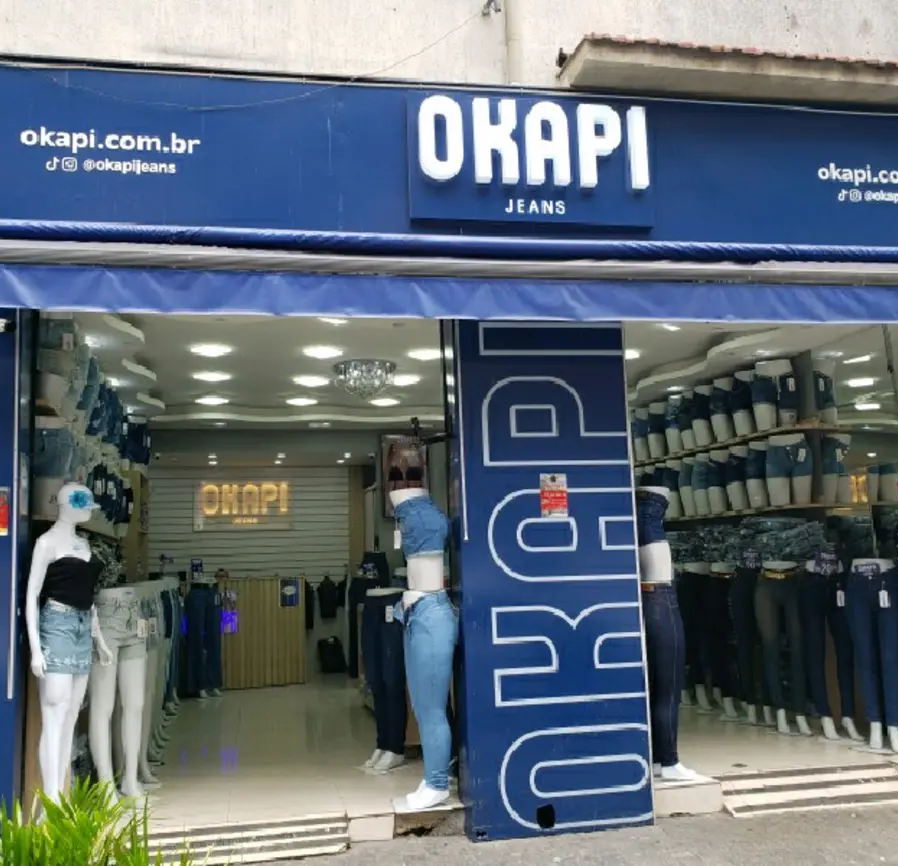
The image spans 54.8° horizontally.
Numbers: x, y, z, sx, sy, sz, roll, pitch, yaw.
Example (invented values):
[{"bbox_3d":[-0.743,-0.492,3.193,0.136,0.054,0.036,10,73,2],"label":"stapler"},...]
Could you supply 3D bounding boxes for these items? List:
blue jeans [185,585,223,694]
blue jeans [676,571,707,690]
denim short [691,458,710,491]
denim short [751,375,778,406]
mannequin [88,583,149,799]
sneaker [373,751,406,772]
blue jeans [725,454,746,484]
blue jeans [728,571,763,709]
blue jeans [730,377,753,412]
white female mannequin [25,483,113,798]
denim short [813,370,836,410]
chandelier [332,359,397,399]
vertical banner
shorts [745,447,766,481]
[{"bbox_3d":[-2.373,1.994,8.413,0.370,1.000,0.270,1,-8,-25],"label":"blue jeans"},{"bbox_3d":[2.069,1.600,7.098,0.350,0.940,0.270,-4,-7,17],"label":"blue jeans"},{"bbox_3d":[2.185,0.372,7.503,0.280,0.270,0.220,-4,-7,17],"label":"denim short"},{"bbox_3d":[2.555,-0.321,6.867,0.330,0.290,0.250,-4,-7,12],"label":"denim short"},{"bbox_3d":[-1.883,1.473,4.973,0.280,1.220,0.360,-8,-9,42],"label":"mannequin"},{"bbox_3d":[-0.371,2.052,5.420,0.100,0.100,0.240,-8,-10,37],"label":"sneaker"},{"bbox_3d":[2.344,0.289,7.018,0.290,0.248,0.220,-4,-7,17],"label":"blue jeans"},{"bbox_3d":[2.177,1.499,6.450,0.330,1.000,0.240,-2,-8,-1],"label":"blue jeans"},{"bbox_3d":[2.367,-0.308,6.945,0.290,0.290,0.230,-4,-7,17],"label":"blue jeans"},{"bbox_3d":[-2.060,1.168,4.761,0.320,1.790,0.450,-5,-7,23],"label":"white female mannequin"},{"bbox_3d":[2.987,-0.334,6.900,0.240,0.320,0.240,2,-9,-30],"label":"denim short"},{"bbox_3d":[-0.664,-0.427,6.900,0.480,0.290,0.480,-2,-8,0],"label":"chandelier"},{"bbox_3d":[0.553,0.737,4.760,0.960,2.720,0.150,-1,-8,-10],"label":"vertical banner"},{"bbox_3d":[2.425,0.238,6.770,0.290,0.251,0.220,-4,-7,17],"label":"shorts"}]

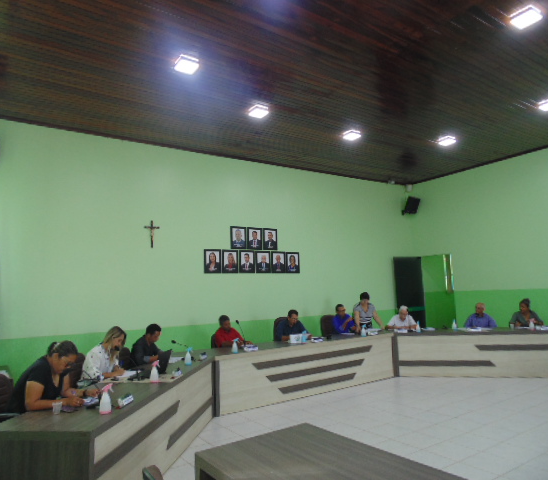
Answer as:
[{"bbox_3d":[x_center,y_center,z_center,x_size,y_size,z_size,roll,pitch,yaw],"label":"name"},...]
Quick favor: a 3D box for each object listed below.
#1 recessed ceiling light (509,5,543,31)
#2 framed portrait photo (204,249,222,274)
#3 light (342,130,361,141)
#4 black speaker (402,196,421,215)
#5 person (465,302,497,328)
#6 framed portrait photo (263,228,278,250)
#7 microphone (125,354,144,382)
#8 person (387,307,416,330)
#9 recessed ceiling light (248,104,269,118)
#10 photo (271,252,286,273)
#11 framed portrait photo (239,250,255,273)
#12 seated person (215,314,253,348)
[{"bbox_3d":[2.740,-2.415,4.421,0.240,0.050,0.240,3,-9,-33],"label":"recessed ceiling light"},{"bbox_3d":[-1.229,0.440,8.257,0.370,0.475,0.025,3,-9,-33],"label":"framed portrait photo"},{"bbox_3d":[1.516,-2.019,7.897,0.230,0.040,0.230,3,-9,-33],"label":"light"},{"bbox_3d":[3.711,-0.930,10.896,0.255,0.385,0.225,1,12,-21],"label":"black speaker"},{"bbox_3d":[3.786,1.758,7.455,0.560,1.180,0.700,-3,-7,10],"label":"person"},{"bbox_3d":[-0.072,-0.006,8.577,0.370,0.450,0.030,3,-9,-33],"label":"framed portrait photo"},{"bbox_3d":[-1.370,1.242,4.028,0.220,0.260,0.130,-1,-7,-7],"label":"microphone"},{"bbox_3d":[2.604,1.892,8.025,0.540,1.180,0.760,-3,-7,9],"label":"person"},{"bbox_3d":[-0.230,-1.929,6.162,0.225,0.050,0.225,3,-9,-33],"label":"recessed ceiling light"},{"bbox_3d":[0.118,0.510,9.132,0.370,0.475,0.025,3,-9,-33],"label":"photo"},{"bbox_3d":[-0.559,0.474,8.692,0.370,0.475,0.025,3,-9,-33],"label":"framed portrait photo"},{"bbox_3d":[-0.685,1.768,6.322,0.550,1.200,0.780,3,-8,-34],"label":"seated person"}]

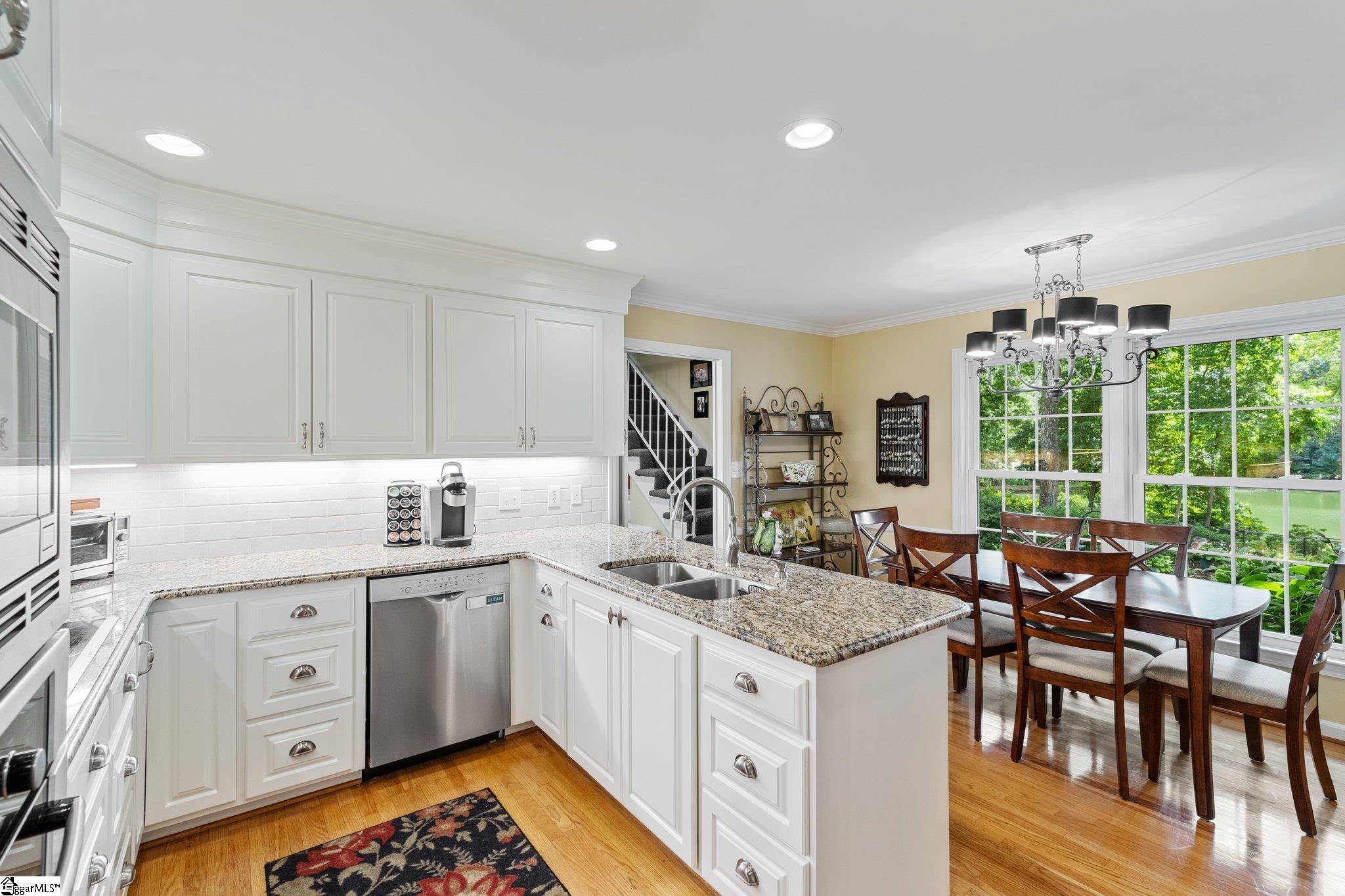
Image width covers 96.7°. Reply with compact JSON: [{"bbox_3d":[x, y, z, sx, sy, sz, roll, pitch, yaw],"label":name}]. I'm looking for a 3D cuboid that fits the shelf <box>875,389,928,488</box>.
[{"bbox_3d":[1.802,-0.060,4.688,0.060,0.740,0.420,0,0,-36],"label":"shelf"}]

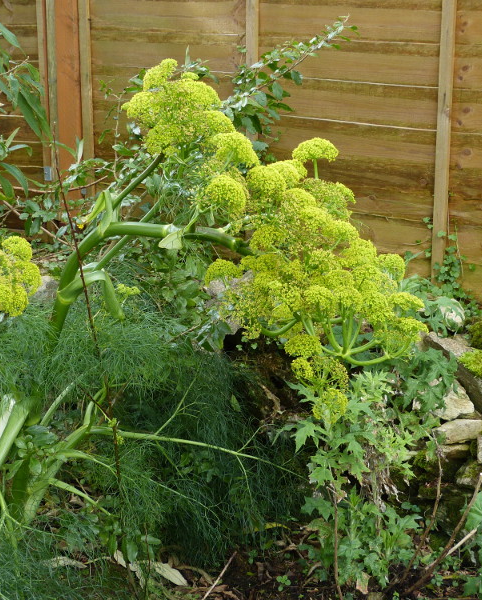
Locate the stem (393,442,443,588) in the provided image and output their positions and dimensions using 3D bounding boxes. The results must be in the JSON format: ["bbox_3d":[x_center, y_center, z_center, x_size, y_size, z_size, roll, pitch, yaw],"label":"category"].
[{"bbox_3d":[0.380,0.461,2.670,0.105,0.325,0.080,2,17,8],"label":"stem"}]

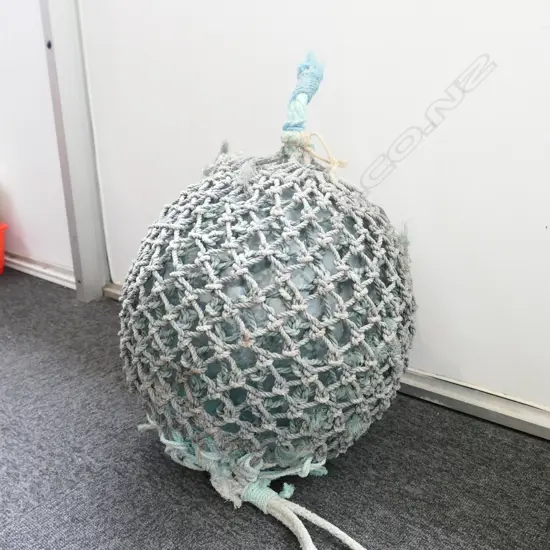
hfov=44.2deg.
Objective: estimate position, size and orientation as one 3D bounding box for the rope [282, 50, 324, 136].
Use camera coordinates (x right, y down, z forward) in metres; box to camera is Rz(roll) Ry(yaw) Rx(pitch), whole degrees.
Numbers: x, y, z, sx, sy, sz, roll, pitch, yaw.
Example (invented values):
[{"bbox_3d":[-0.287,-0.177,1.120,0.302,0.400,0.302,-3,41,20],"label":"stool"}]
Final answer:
[{"bbox_3d":[0.040,-0.255,0.950,0.037,0.118,0.036,14,16,-1],"label":"rope"}]

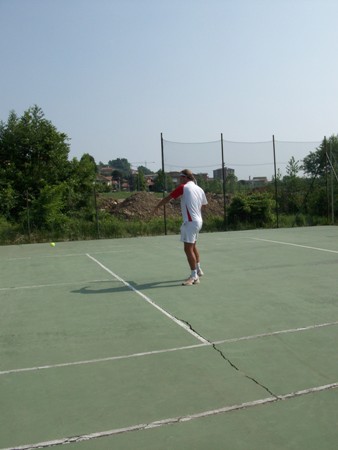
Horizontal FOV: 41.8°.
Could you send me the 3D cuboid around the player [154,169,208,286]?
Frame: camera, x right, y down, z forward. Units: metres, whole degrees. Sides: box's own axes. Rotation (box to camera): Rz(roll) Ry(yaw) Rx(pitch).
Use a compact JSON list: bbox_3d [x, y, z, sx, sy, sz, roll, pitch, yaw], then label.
[{"bbox_3d":[0.235,0.045,7.650,0.800,1.860,0.640,0,4,27],"label":"player"}]

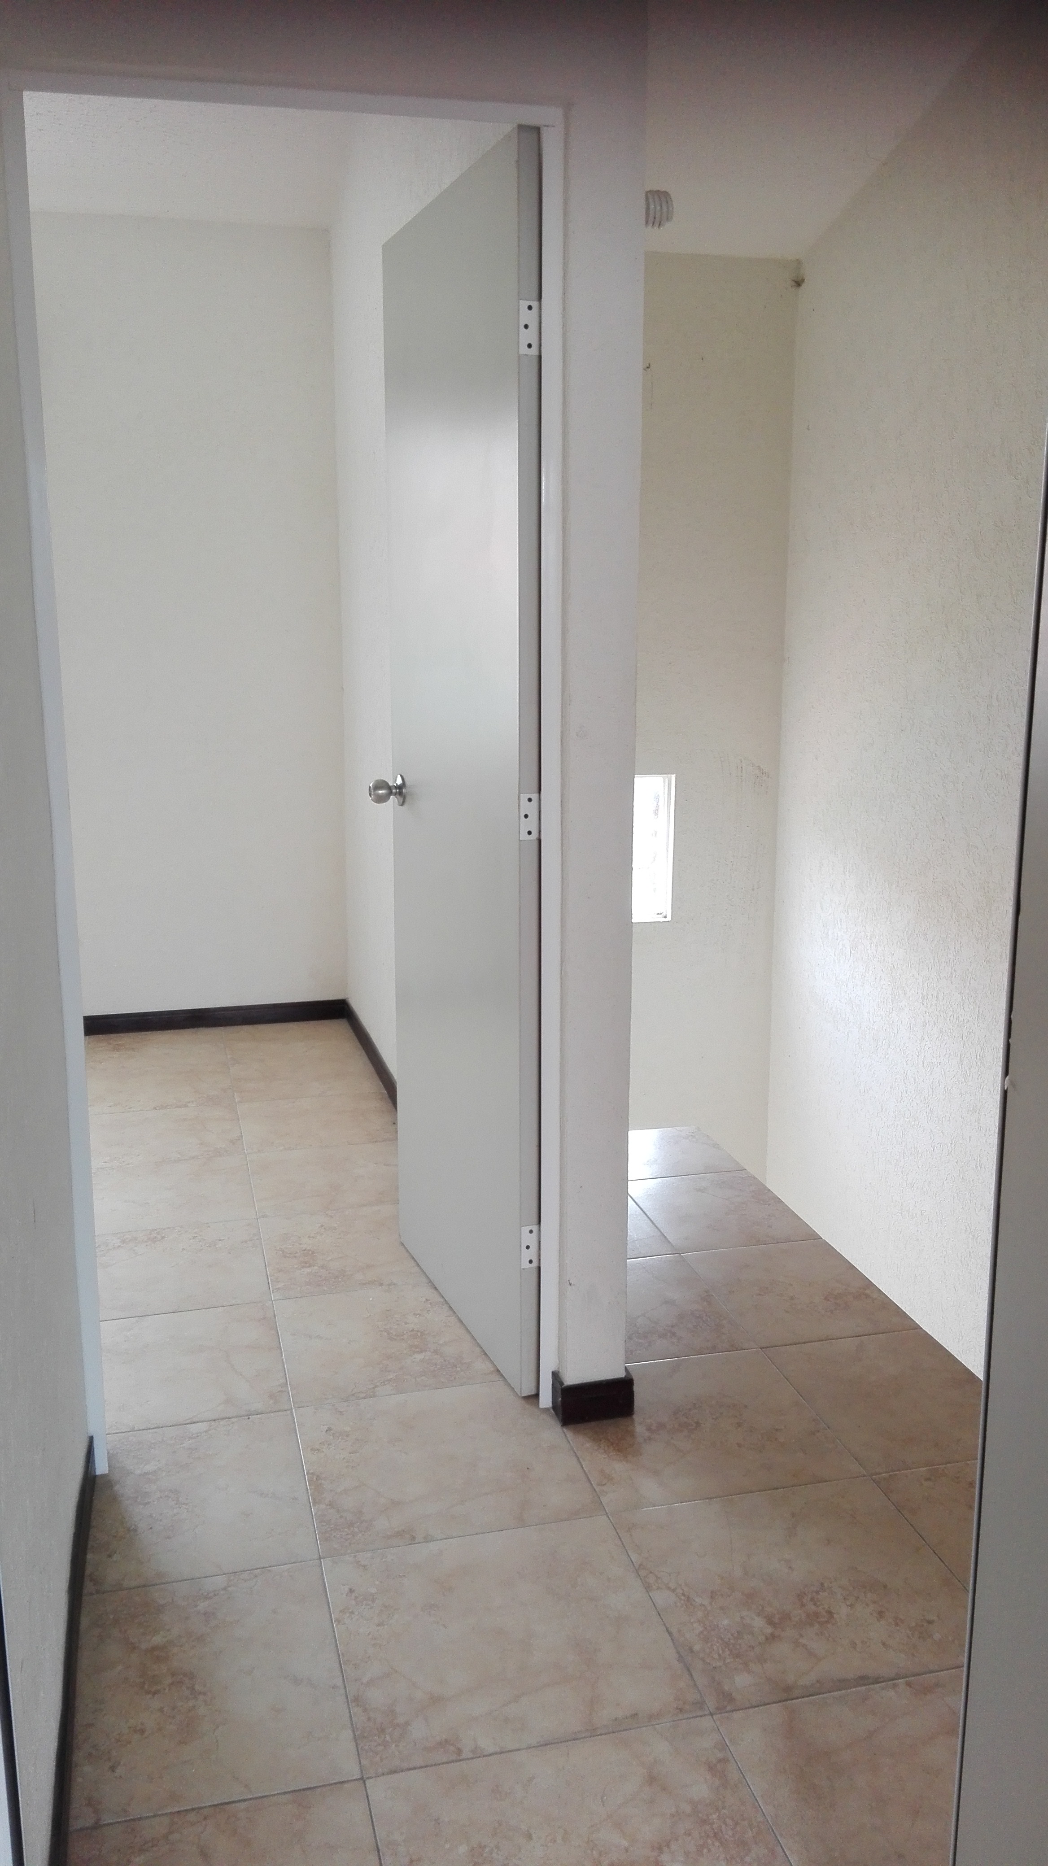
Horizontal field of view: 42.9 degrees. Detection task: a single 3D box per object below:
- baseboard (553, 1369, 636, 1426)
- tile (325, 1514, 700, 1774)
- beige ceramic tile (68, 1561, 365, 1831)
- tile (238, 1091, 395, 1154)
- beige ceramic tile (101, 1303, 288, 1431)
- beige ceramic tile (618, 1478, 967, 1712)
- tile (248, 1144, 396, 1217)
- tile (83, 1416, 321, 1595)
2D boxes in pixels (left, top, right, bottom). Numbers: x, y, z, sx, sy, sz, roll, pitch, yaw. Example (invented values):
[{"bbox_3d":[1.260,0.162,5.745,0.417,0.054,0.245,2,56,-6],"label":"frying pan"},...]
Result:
[{"bbox_3d":[0.129,0.845,2.440,0.138,0.069,0.055,-2,13,-15],"label":"baseboard"},{"bbox_3d":[-0.030,0.956,1.823,0.440,0.010,0.430,-3,11,-14],"label":"tile"},{"bbox_3d":[-0.403,0.972,1.735,0.329,0.010,0.430,-3,11,-14],"label":"beige ceramic tile"},{"bbox_3d":[-0.587,0.558,3.903,0.465,0.010,0.425,-2,13,-15],"label":"tile"},{"bbox_3d":[-0.702,0.841,2.582,0.465,0.010,0.425,-2,13,-15],"label":"beige ceramic tile"},{"bbox_3d":[0.399,0.938,1.926,0.442,0.010,0.431,-3,11,-14],"label":"beige ceramic tile"},{"bbox_3d":[-0.476,0.646,3.503,0.465,0.010,0.425,-2,13,-15],"label":"tile"},{"bbox_3d":[-0.541,0.927,2.195,0.363,0.010,0.425,-2,13,-15],"label":"tile"}]

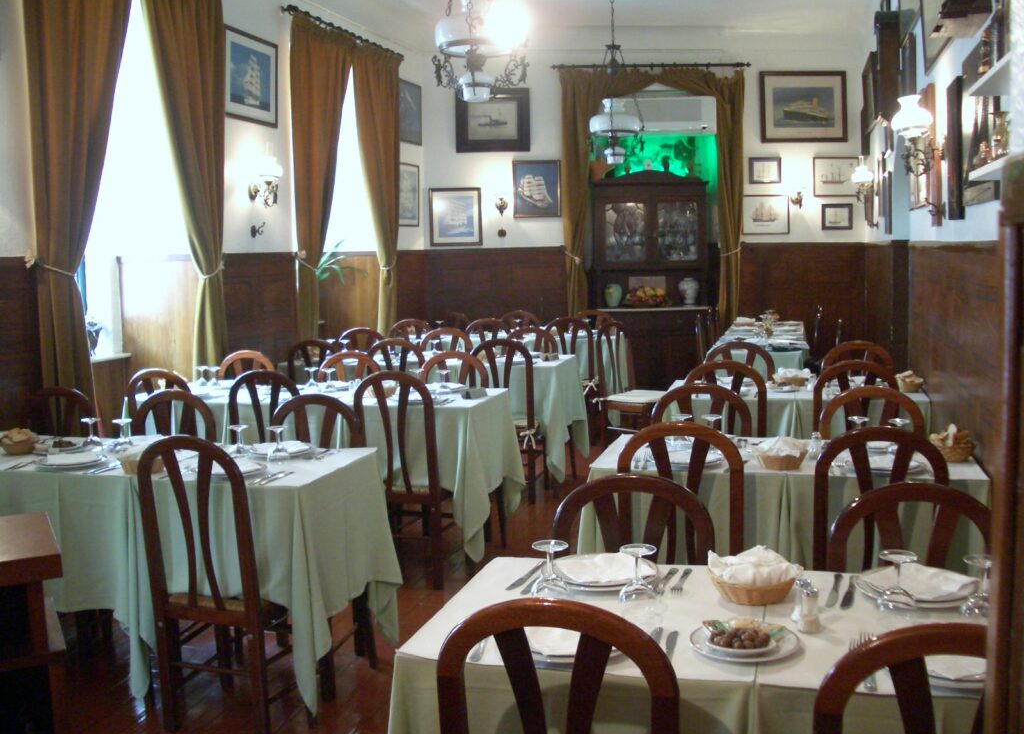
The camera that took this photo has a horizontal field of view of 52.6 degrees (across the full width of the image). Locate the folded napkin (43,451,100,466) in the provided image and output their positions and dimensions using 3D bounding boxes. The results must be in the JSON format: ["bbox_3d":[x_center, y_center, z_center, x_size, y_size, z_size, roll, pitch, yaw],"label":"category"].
[{"bbox_3d":[-1.575,0.329,3.723,0.190,0.025,0.160,-3,6,-14],"label":"folded napkin"}]

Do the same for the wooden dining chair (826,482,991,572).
[{"bbox_3d":[0.808,0.761,2.061,0.415,0.985,0.470,0,7,16],"label":"wooden dining chair"}]

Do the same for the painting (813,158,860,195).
[{"bbox_3d":[2.899,-1.693,9.244,0.412,0.345,0.025,-1,7,-1],"label":"painting"}]

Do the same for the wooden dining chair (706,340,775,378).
[{"bbox_3d":[1.266,0.365,5.818,0.450,0.980,0.450,1,6,15],"label":"wooden dining chair"}]

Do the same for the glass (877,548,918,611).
[{"bbox_3d":[0.781,0.434,2.088,0.080,0.122,0.080,1,7,17],"label":"glass"}]

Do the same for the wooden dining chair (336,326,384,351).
[{"bbox_3d":[-1.120,0.228,7.245,0.420,0.985,0.460,0,7,16],"label":"wooden dining chair"}]

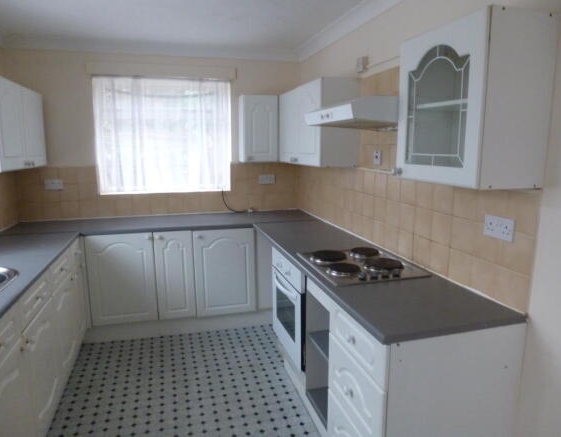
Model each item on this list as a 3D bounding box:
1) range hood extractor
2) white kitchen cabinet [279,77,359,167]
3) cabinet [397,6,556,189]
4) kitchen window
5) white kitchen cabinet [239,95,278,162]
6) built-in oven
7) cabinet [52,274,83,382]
[{"bbox_3d":[0.455,-0.548,2.139,0.472,0.125,0.598,-3,10,-16],"label":"range hood extractor"},{"bbox_3d":[0.256,-0.725,3.189,0.275,0.581,1.009,-3,10,-16],"label":"white kitchen cabinet"},{"bbox_3d":[0.716,-0.428,1.573,0.285,0.573,0.493,-3,10,-16],"label":"cabinet"},{"bbox_3d":[-1.026,-0.730,3.645,1.158,1.001,0.113,-3,10,-16],"label":"kitchen window"},{"bbox_3d":[-0.196,-0.816,3.709,0.320,0.581,0.252,-3,10,-16],"label":"white kitchen cabinet"},{"bbox_3d":[0.298,0.503,2.511,0.555,0.570,0.594,-3,10,-16],"label":"built-in oven"},{"bbox_3d":[-1.586,0.666,2.454,0.524,0.524,0.503,-3,10,-16],"label":"cabinet"}]

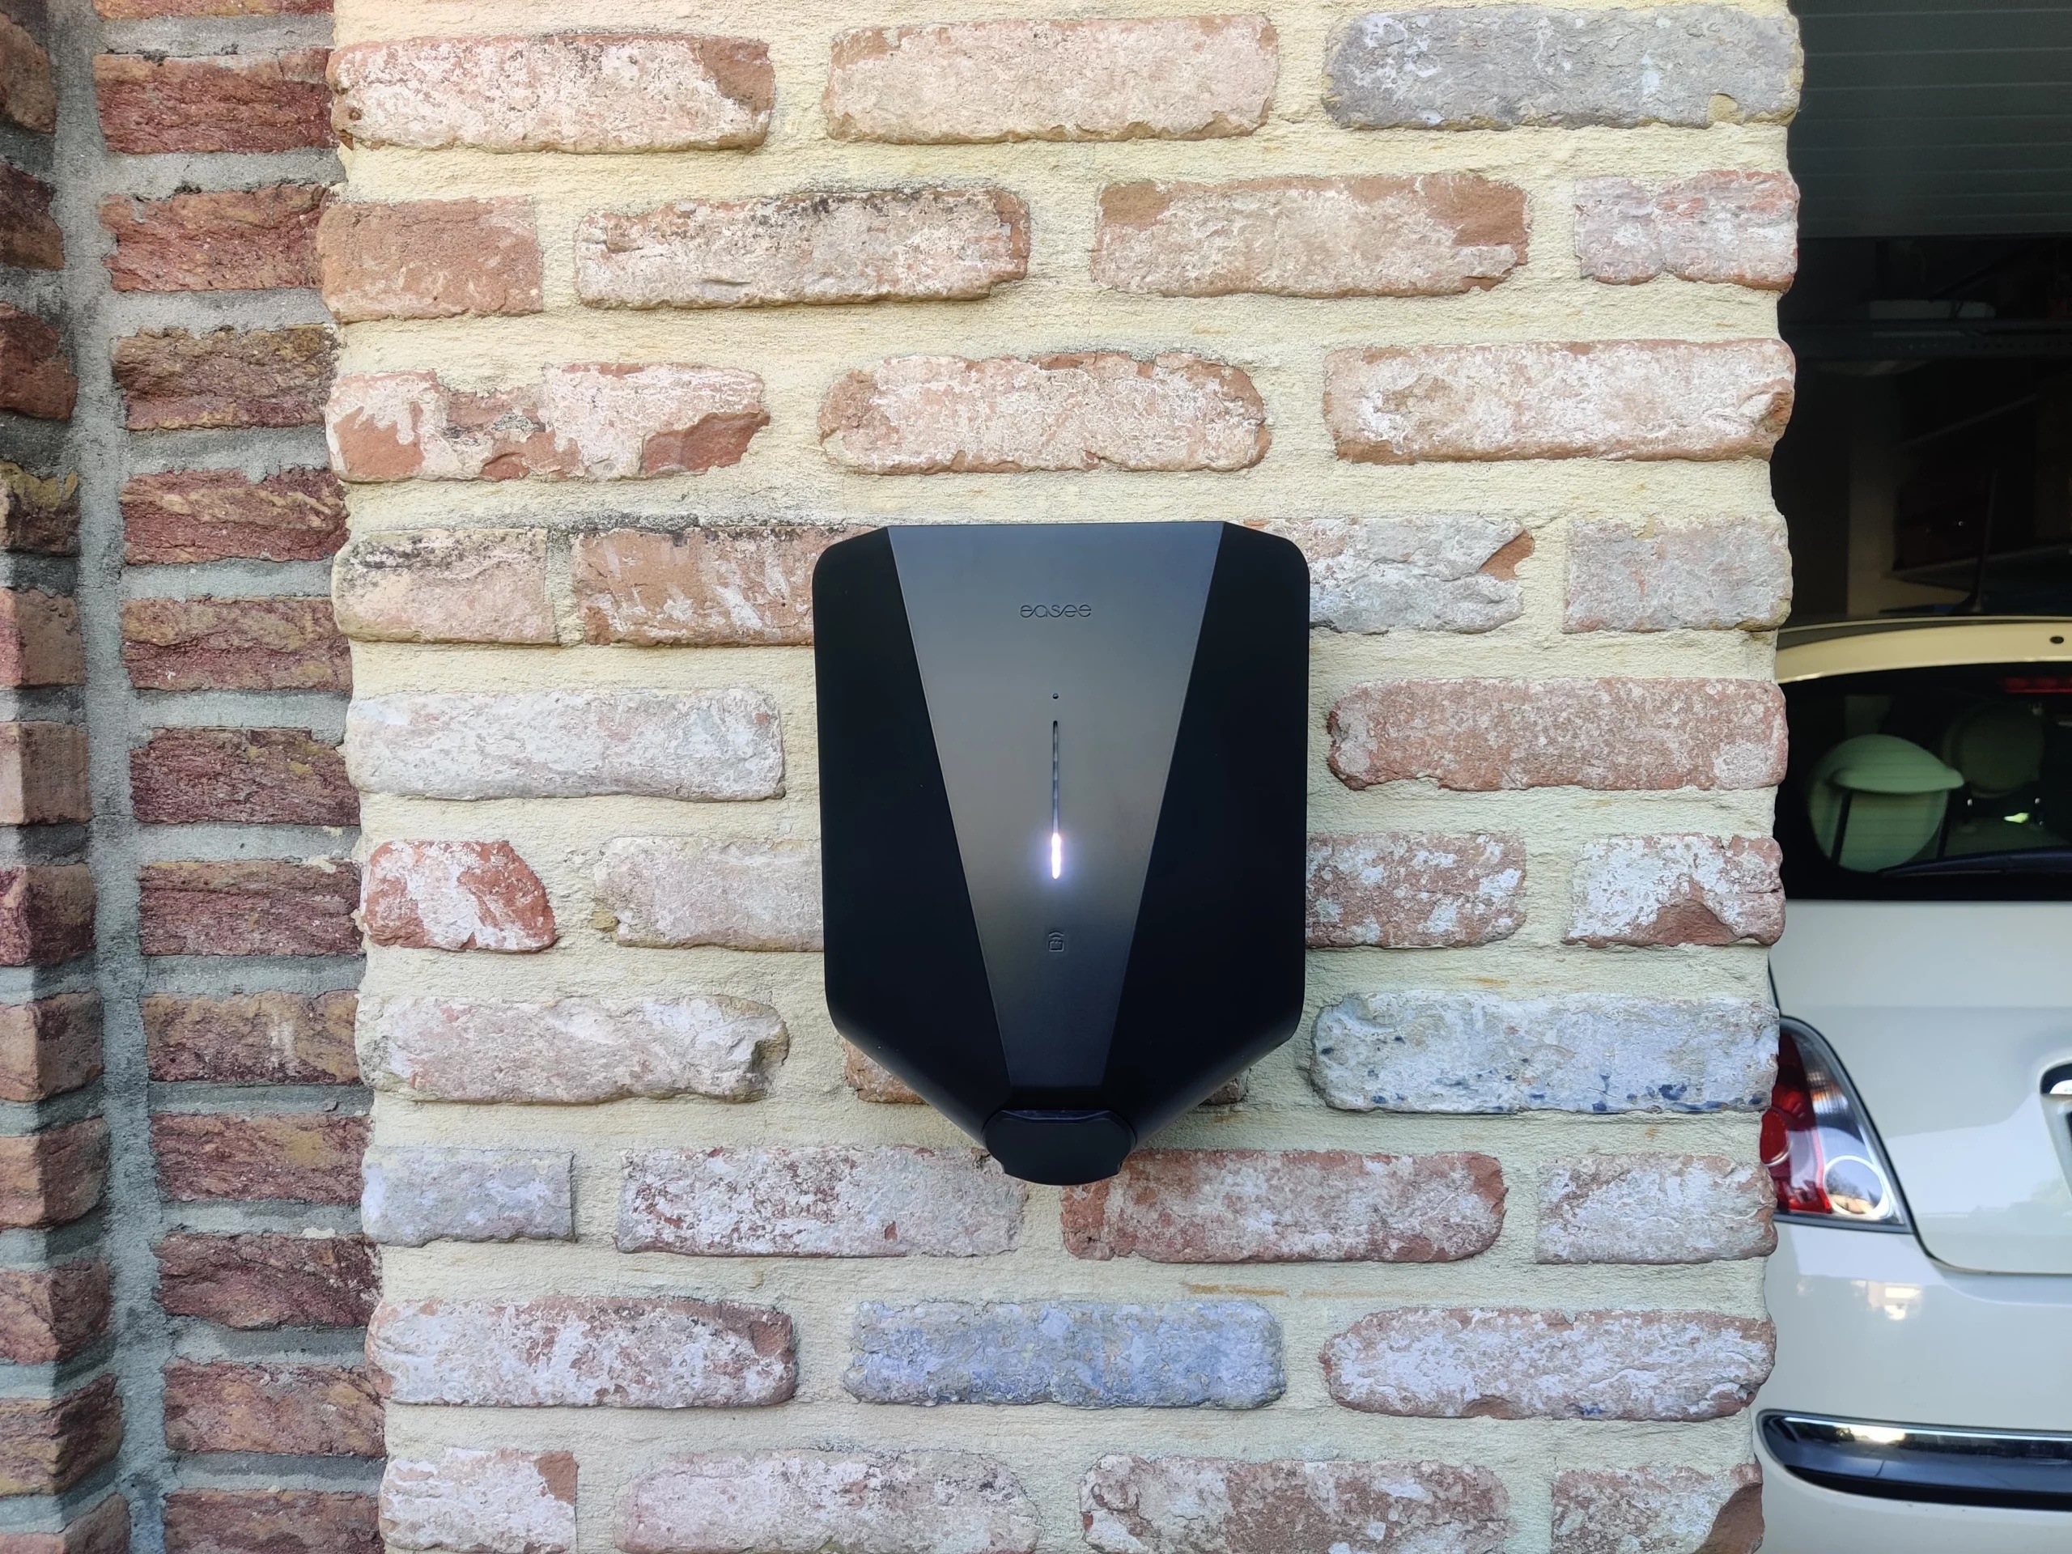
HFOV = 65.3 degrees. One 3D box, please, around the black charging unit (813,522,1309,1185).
[{"bbox_3d":[0.010,0.029,0.632,0.193,0.256,0.106,0,4,3],"label":"black charging unit"}]

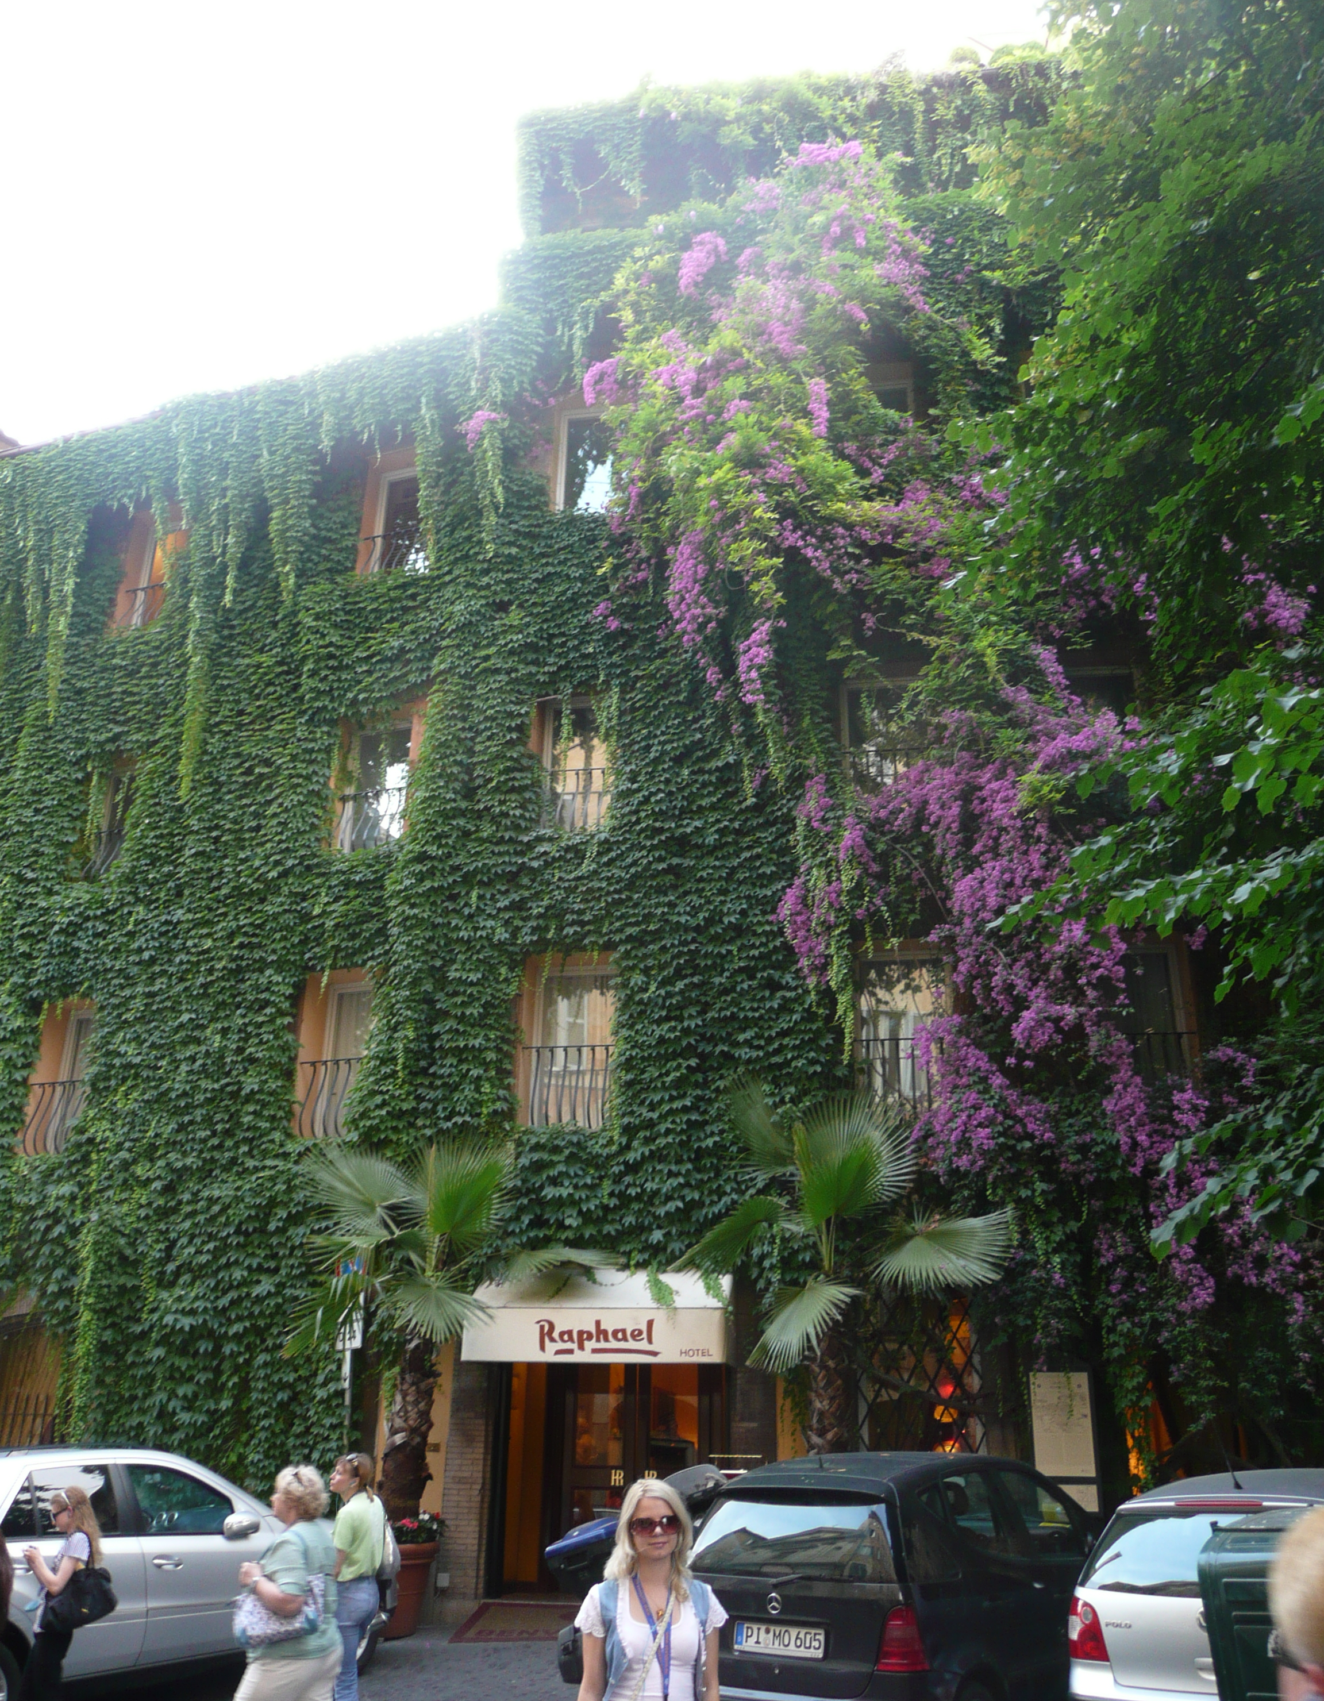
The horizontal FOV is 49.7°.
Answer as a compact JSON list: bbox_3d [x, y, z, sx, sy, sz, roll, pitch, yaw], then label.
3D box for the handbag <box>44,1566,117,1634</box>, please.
[{"bbox_3d":[-2.938,3.772,7.200,0.340,0.290,0.180,6,-23,-12],"label":"handbag"}]

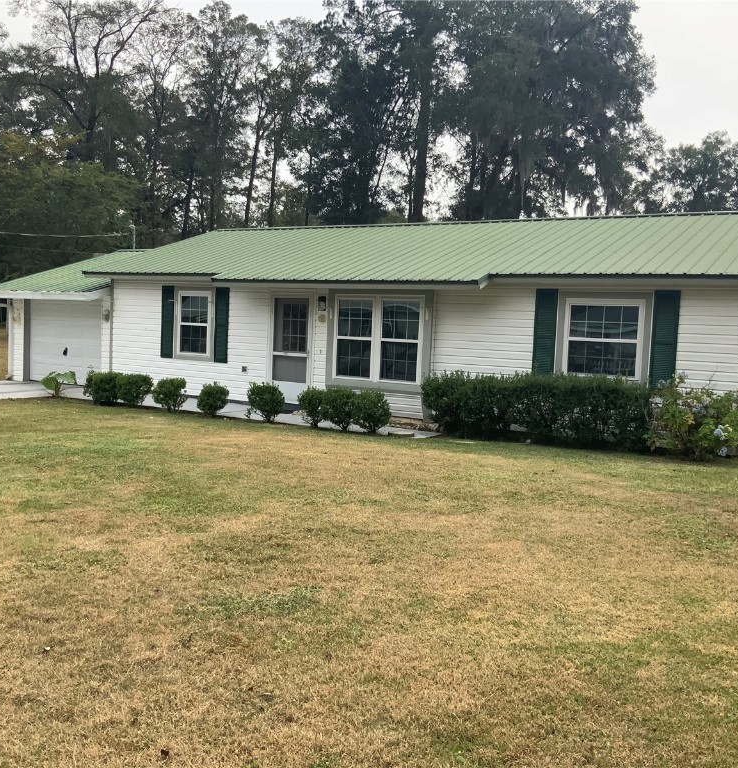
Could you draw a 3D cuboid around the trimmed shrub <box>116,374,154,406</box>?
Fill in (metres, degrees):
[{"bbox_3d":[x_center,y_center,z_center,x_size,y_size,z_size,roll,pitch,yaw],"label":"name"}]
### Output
[{"bbox_3d":[-4.312,0.111,15.841,0.651,0.609,0.651,5,4,32],"label":"trimmed shrub"}]

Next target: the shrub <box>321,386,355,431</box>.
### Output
[{"bbox_3d":[-0.468,0.386,13.388,0.566,0.694,0.566,2,4,0],"label":"shrub"}]

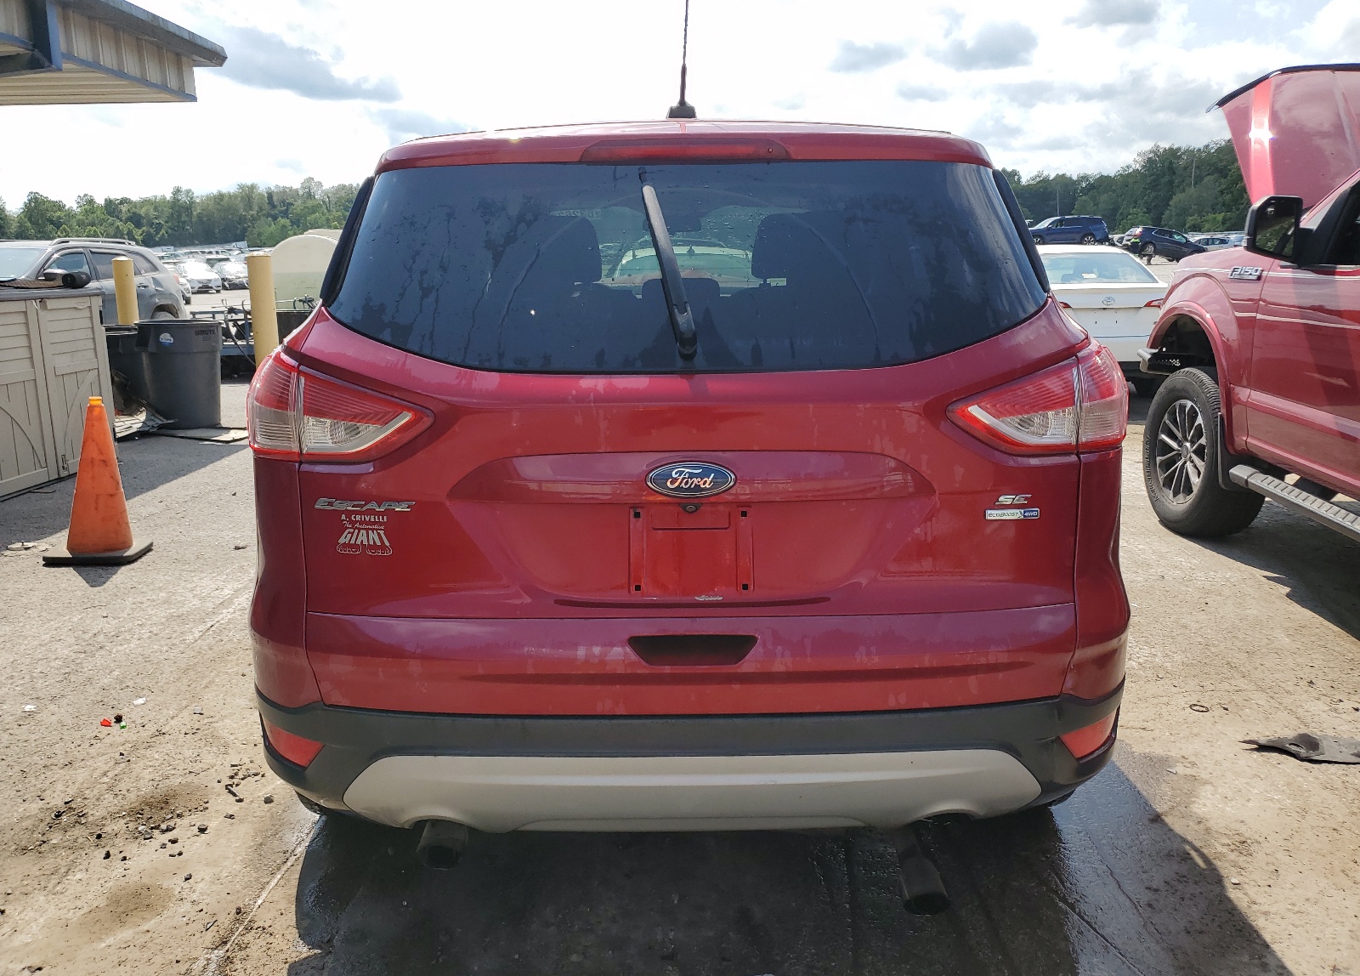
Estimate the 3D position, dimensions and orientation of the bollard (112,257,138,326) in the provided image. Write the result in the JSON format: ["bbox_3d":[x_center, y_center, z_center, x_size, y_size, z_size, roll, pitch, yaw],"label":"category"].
[{"bbox_3d":[-5.212,-1.493,9.600,0.175,1.300,0.175,-1,13,0],"label":"bollard"}]

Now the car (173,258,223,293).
[{"bbox_3d":[-24.529,-10.764,52.000,1.840,1.700,4.600,-7,14,-30],"label":"car"}]

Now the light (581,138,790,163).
[{"bbox_3d":[0.010,-0.604,1.822,0.370,0.050,0.060,0,13,-2],"label":"light"}]

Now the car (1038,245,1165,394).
[{"bbox_3d":[3.835,-1.855,11.093,1.820,1.440,4.750,1,13,4],"label":"car"}]

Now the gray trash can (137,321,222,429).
[{"bbox_3d":[-4.091,-0.938,8.350,0.630,0.800,0.620,-1,13,0],"label":"gray trash can"}]

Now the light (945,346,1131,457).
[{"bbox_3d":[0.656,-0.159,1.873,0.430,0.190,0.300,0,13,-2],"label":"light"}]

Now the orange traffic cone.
[{"bbox_3d":[-2.600,-0.051,4.598,0.375,0.710,0.375,0,12,0],"label":"orange traffic cone"}]

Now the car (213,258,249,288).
[{"bbox_3d":[-22.881,-10.949,52.500,1.820,1.460,4.700,-9,15,-30],"label":"car"}]

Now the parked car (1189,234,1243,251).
[{"bbox_3d":[41.481,-18.806,80.000,1.840,1.680,4.600,-11,17,-41],"label":"parked car"}]

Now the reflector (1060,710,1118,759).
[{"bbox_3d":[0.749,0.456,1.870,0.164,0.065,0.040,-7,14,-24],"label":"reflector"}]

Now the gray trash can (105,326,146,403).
[{"bbox_3d":[-4.901,-1.029,8.950,0.590,0.720,0.590,-1,13,0],"label":"gray trash can"}]

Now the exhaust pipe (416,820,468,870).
[{"bbox_3d":[-0.440,0.662,1.903,0.080,0.085,0.170,-1,28,0],"label":"exhaust pipe"}]

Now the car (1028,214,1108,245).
[{"bbox_3d":[22.937,-15.355,61.000,5.000,1.780,1.970,5,13,20],"label":"car"}]

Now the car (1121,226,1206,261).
[{"bbox_3d":[27.600,-13.845,58.000,4.650,1.660,1.850,11,12,-6],"label":"car"}]

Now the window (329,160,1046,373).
[{"bbox_3d":[0.013,-0.403,1.851,1.333,0.477,0.114,-1,-17,0],"label":"window"}]

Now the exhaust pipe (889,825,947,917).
[{"bbox_3d":[0.400,0.660,1.827,0.080,0.080,0.250,0,13,-2],"label":"exhaust pipe"}]

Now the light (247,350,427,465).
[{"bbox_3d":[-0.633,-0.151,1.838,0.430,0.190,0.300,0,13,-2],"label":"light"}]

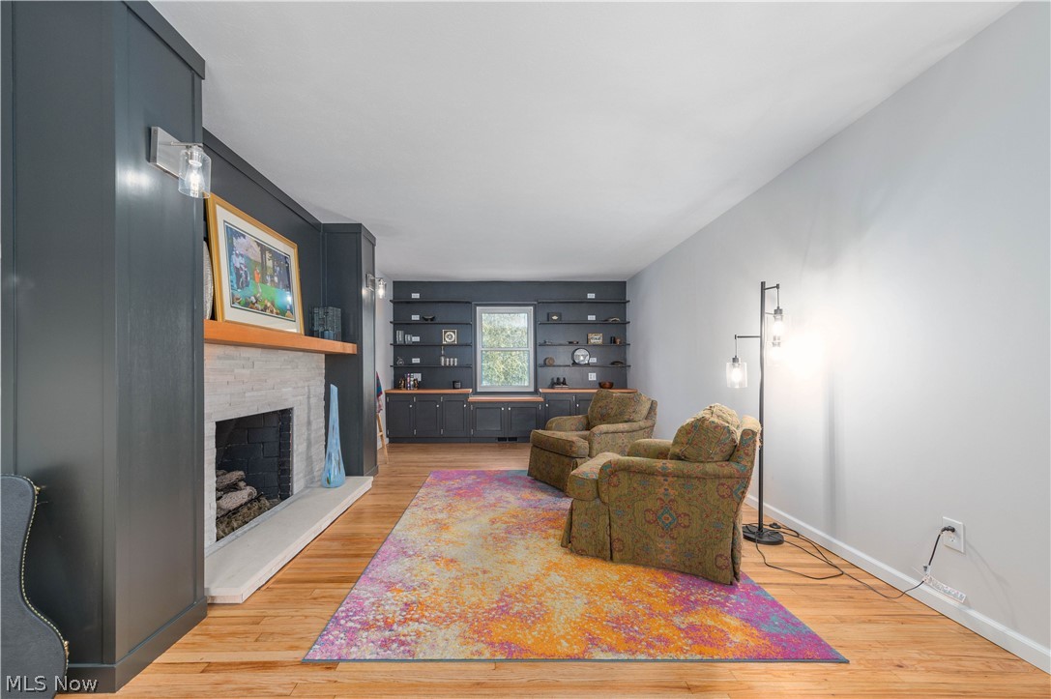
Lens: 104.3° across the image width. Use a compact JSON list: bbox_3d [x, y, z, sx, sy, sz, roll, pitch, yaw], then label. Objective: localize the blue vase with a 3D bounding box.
[{"bbox_3d":[-1.659,0.735,3.540,0.210,0.866,0.210,0,-2,-3],"label":"blue vase"}]

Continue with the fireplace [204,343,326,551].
[{"bbox_3d":[-1.944,0.570,2.800,0.300,1.135,1.980,0,-2,-3],"label":"fireplace"}]

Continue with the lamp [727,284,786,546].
[{"bbox_3d":[1.492,0.383,2.640,0.400,1.646,0.380,0,-2,0],"label":"lamp"}]

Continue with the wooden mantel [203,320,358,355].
[{"bbox_3d":[-1.661,-0.043,2.780,0.310,0.095,2.000,0,-2,-3],"label":"wooden mantel"}]

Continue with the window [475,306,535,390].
[{"bbox_3d":[-0.332,0.001,6.470,0.910,1.360,0.120,0,-2,0],"label":"window"}]

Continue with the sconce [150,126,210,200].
[{"bbox_3d":[-1.304,-0.703,1.585,0.175,0.240,0.135,0,-2,-3],"label":"sconce"}]

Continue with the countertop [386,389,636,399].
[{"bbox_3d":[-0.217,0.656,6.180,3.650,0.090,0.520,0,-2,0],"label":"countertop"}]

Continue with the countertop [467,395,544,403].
[{"bbox_3d":[-0.295,0.740,6.180,1.090,0.055,0.520,0,-2,0],"label":"countertop"}]

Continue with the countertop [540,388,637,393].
[{"bbox_3d":[0.898,0.628,6.180,1.410,0.045,0.520,0,-2,0],"label":"countertop"}]

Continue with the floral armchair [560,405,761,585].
[{"bbox_3d":[0.855,0.768,2.588,0.970,0.870,0.840,-1,-2,25],"label":"floral armchair"}]

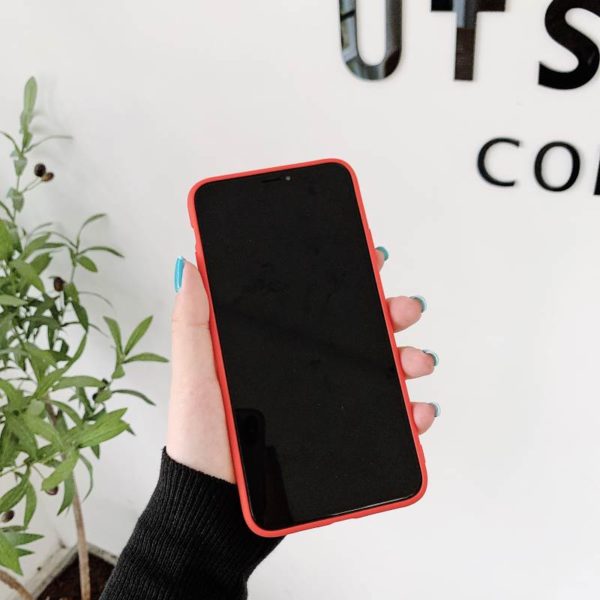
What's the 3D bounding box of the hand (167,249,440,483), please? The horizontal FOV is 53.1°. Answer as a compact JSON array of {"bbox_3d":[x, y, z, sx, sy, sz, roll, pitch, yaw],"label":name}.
[{"bbox_3d":[0.005,0.030,0.284,0.122,0.108,0.068,0,-11,-7],"label":"hand"}]

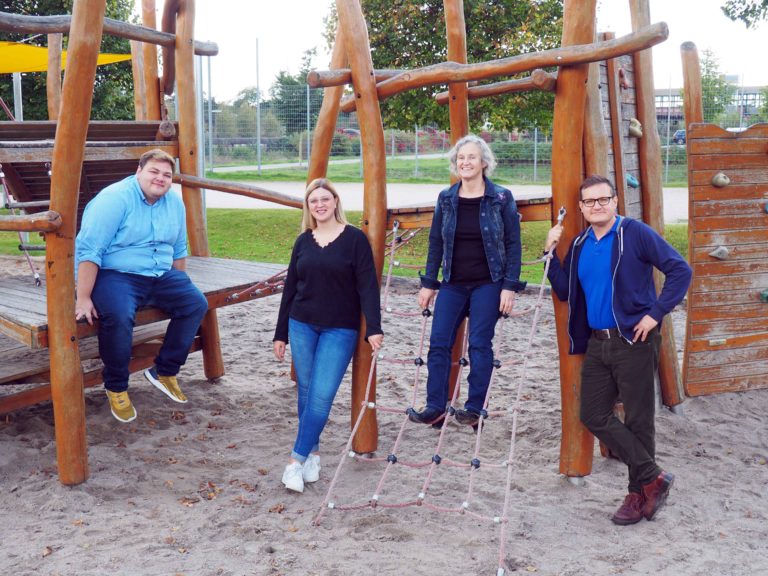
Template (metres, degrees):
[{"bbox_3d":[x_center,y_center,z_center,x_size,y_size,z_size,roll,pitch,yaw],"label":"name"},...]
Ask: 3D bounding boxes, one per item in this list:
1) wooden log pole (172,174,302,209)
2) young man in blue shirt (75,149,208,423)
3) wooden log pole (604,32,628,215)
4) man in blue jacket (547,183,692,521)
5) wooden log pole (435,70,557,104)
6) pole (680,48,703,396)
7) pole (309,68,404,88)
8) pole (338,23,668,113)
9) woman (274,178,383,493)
[{"bbox_3d":[-1.083,-0.718,7.245,1.129,0.110,0.100,12,11,15],"label":"wooden log pole"},{"bbox_3d":[-1.336,-0.008,5.380,0.660,1.450,0.740,-7,11,-38],"label":"young man in blue shirt"},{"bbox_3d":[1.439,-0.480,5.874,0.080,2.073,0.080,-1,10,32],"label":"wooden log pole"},{"bbox_3d":[1.146,0.286,4.770,0.660,1.690,0.480,5,10,33],"label":"man in blue jacket"},{"bbox_3d":[0.762,-1.383,6.877,0.100,0.110,1.334,-5,7,-32],"label":"wooden log pole"},{"bbox_3d":[2.230,-0.474,7.078,0.170,2.572,0.160,-2,7,0],"label":"pole"},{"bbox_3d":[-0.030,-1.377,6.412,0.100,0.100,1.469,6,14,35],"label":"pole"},{"bbox_3d":[0.595,-1.213,5.491,1.970,0.140,0.130,-6,4,29],"label":"pole"},{"bbox_3d":[-0.299,0.252,5.170,0.560,1.640,0.400,1,9,8],"label":"woman"}]

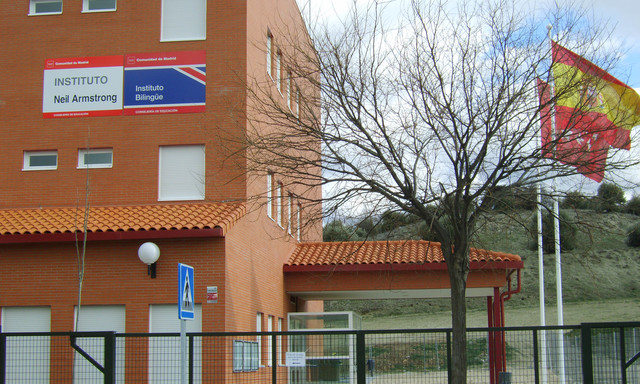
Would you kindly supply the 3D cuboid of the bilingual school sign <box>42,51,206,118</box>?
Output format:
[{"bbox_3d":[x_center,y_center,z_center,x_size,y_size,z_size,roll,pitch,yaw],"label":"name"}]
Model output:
[{"bbox_3d":[-4.670,-2.550,26.395,3.947,1.488,0.060,-1,-9,6],"label":"bilingual school sign"}]

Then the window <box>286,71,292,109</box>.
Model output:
[{"bbox_3d":[-0.991,-3.178,34.396,0.160,1.270,1.100,-1,-9,6],"label":"window"}]

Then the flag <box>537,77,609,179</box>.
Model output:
[{"bbox_3d":[5.535,-1.370,24.318,1.600,2.100,0.400,3,-9,-22],"label":"flag"}]

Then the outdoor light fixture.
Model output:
[{"bbox_3d":[-3.459,1.386,22.679,0.449,0.711,0.594,-1,-9,6],"label":"outdoor light fixture"}]

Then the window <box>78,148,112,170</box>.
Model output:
[{"bbox_3d":[-5.311,-0.804,26.283,0.861,0.490,0.160,-1,-9,6],"label":"window"}]

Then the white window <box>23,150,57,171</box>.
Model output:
[{"bbox_3d":[-6.645,-0.759,26.411,0.857,0.490,0.160,-1,-9,6],"label":"white window"}]

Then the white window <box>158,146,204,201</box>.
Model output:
[{"bbox_3d":[-3.233,-0.453,26.023,1.108,1.322,0.160,-1,-9,6],"label":"white window"}]

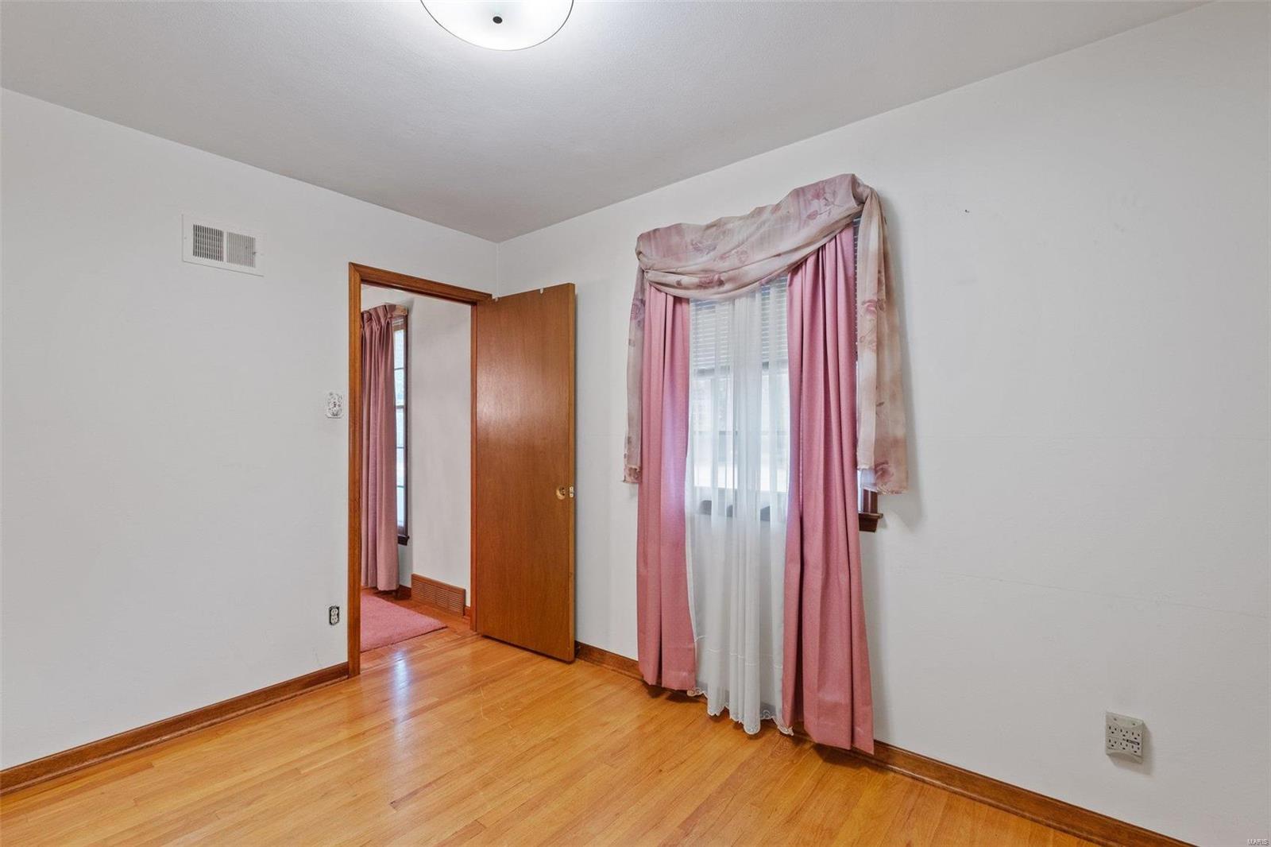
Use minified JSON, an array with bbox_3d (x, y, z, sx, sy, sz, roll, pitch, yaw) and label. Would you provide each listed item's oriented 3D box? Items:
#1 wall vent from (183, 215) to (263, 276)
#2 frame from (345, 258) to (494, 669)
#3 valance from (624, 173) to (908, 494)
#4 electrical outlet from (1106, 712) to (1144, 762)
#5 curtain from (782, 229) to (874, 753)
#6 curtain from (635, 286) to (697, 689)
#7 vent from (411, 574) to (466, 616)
[{"bbox_3d":[-1.788,-0.774,2.310,0.018,0.197,0.285,-1,-1,41],"label":"wall vent"},{"bbox_3d":[-1.213,0.237,3.033,0.123,2.100,0.841,-1,-1,41],"label":"frame"},{"bbox_3d":[0.454,-0.320,2.256,1.255,1.165,0.155,-1,-1,37],"label":"valance"},{"bbox_3d":[1.444,0.933,1.563,0.078,0.122,0.036,-1,-1,37],"label":"electrical outlet"},{"bbox_3d":[0.734,0.190,2.034,0.330,2.040,0.110,-1,-1,37],"label":"curtain"},{"bbox_3d":[0.142,0.197,2.486,0.320,2.040,0.110,-1,-1,37],"label":"curtain"},{"bbox_3d":[-1.389,1.195,3.716,0.615,0.200,0.050,-1,-1,37],"label":"vent"}]

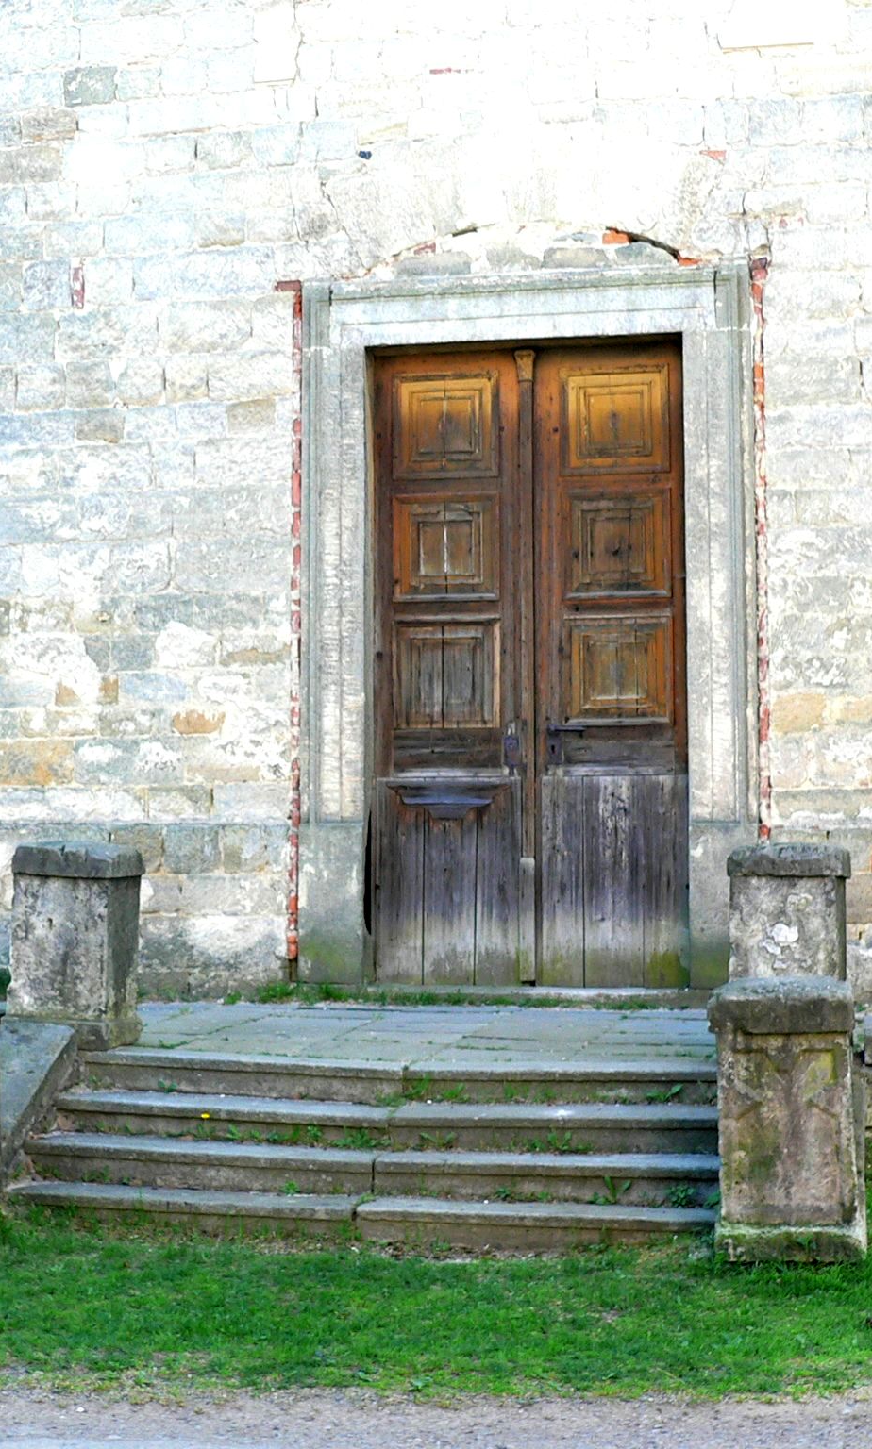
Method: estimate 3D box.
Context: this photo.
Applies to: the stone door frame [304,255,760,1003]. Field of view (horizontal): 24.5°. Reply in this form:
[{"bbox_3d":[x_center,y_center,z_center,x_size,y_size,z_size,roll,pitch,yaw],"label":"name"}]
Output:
[{"bbox_3d":[0.553,-0.586,12.306,2.830,4.345,0.300,0,-4,11],"label":"stone door frame"}]

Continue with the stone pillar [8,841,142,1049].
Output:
[{"bbox_3d":[-1.567,0.972,8.766,0.460,0.841,0.403,0,-4,11],"label":"stone pillar"}]

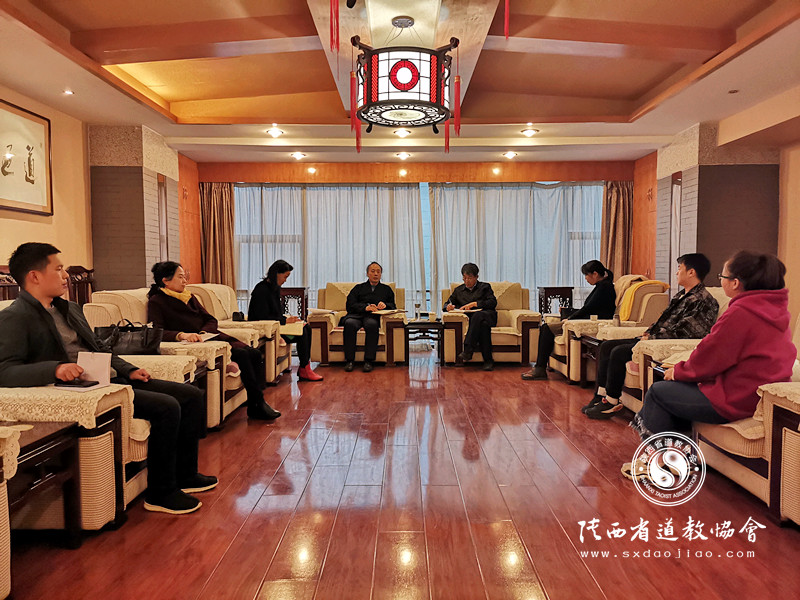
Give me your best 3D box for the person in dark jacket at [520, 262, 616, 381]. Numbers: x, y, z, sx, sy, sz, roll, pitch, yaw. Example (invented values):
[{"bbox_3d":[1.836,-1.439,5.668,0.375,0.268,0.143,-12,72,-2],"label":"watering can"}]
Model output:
[{"bbox_3d":[1.685,0.193,5.943,0.950,1.180,0.560,0,3,3],"label":"person in dark jacket"}]

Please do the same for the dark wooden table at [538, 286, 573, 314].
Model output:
[{"bbox_3d":[1.955,0.267,7.597,0.360,0.860,0.360,0,3,1],"label":"dark wooden table"}]

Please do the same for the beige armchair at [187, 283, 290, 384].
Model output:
[{"bbox_3d":[-1.585,0.316,6.029,0.970,0.930,1.090,0,3,1],"label":"beige armchair"}]

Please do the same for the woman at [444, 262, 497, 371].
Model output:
[{"bbox_3d":[0.812,0.155,6.810,0.600,1.165,0.950,1,3,12],"label":"woman"}]

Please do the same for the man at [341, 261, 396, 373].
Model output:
[{"bbox_3d":[-0.348,0.149,6.811,0.600,1.180,1.000,0,3,1],"label":"man"}]

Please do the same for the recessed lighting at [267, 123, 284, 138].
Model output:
[{"bbox_3d":[-1.358,-1.836,6.568,0.180,0.070,0.180,0,3,0],"label":"recessed lighting"}]

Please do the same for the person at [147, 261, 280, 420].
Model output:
[{"bbox_3d":[-1.369,0.286,4.434,1.020,1.156,0.580,0,3,6],"label":"person"}]

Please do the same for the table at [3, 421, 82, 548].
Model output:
[{"bbox_3d":[-1.562,0.749,2.164,0.613,0.495,0.453,0,3,0],"label":"table"}]

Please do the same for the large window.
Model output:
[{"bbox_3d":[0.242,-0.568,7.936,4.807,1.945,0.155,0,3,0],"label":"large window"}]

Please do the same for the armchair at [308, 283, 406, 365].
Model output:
[{"bbox_3d":[-0.479,0.255,7.168,1.090,0.930,0.960,0,3,1],"label":"armchair"}]

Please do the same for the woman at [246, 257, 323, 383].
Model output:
[{"bbox_3d":[-1.143,0.195,6.067,0.770,1.182,0.500,-1,3,-8],"label":"woman"}]

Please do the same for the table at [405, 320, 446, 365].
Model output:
[{"bbox_3d":[0.281,0.484,7.013,0.442,0.495,0.608,0,3,0],"label":"table"}]

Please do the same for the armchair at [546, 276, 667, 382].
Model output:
[{"bbox_3d":[1.985,0.304,6.016,0.980,0.950,1.090,0,3,1],"label":"armchair"}]

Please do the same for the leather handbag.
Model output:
[{"bbox_3d":[-1.687,0.276,3.761,0.420,0.280,0.180,0,3,0],"label":"leather handbag"}]

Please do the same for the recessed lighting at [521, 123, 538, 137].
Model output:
[{"bbox_3d":[1.422,-1.834,6.559,0.180,0.070,0.180,0,3,0],"label":"recessed lighting"}]

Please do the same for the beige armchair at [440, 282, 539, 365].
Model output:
[{"bbox_3d":[1.032,0.256,7.170,1.105,0.928,0.972,0,3,0],"label":"beige armchair"}]

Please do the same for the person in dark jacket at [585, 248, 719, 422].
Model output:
[{"bbox_3d":[1.870,0.259,4.403,0.970,1.210,0.600,0,3,7],"label":"person in dark jacket"}]

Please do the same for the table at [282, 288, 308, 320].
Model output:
[{"bbox_3d":[-1.378,0.277,7.660,0.403,0.852,0.387,0,3,0],"label":"table"}]

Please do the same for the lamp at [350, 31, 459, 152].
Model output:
[{"bbox_3d":[0.023,-1.365,4.021,0.685,0.608,0.707,0,3,0],"label":"lamp"}]

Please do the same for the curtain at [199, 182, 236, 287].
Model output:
[{"bbox_3d":[-2.359,-0.423,7.810,0.520,2.200,0.160,0,3,1],"label":"curtain"}]

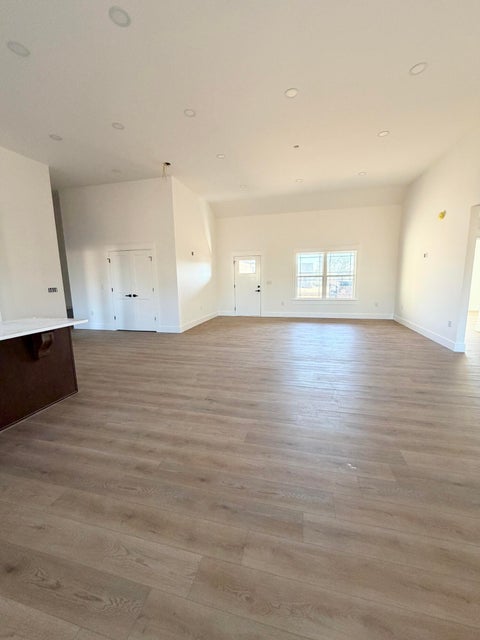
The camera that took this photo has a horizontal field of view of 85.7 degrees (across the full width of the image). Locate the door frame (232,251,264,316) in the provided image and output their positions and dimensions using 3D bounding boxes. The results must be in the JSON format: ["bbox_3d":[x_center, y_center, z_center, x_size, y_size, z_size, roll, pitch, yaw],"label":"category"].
[{"bbox_3d":[0.279,-1.196,8.713,1.100,2.200,0.110,1,10,14],"label":"door frame"}]

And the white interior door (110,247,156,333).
[{"bbox_3d":[-2.727,-0.721,6.651,1.220,2.030,0.050,1,10,14],"label":"white interior door"}]

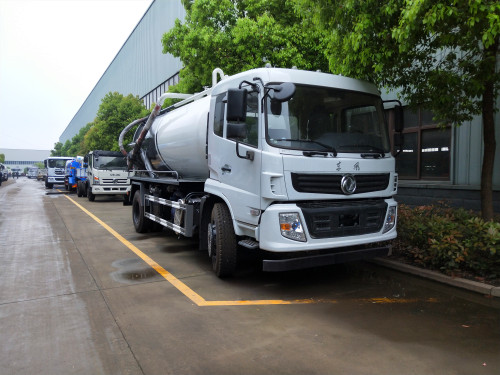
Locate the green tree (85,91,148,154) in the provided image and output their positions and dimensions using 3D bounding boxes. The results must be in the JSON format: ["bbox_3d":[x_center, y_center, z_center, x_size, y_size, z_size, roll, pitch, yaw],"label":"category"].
[{"bbox_3d":[-11.646,-4.034,31.354,5.500,8.400,5.500,-1,3,-30],"label":"green tree"}]

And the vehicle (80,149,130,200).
[{"bbox_3d":[-8.156,-0.633,20.526,2.200,2.550,5.900,-1,3,-30],"label":"vehicle"}]

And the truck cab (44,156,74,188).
[{"bbox_3d":[-17.868,-1.363,34.351,2.500,2.800,7.800,-1,3,-30],"label":"truck cab"}]

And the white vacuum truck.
[{"bbox_3d":[-0.707,-0.518,8.180,2.600,3.400,8.150,-1,3,-29],"label":"white vacuum truck"}]

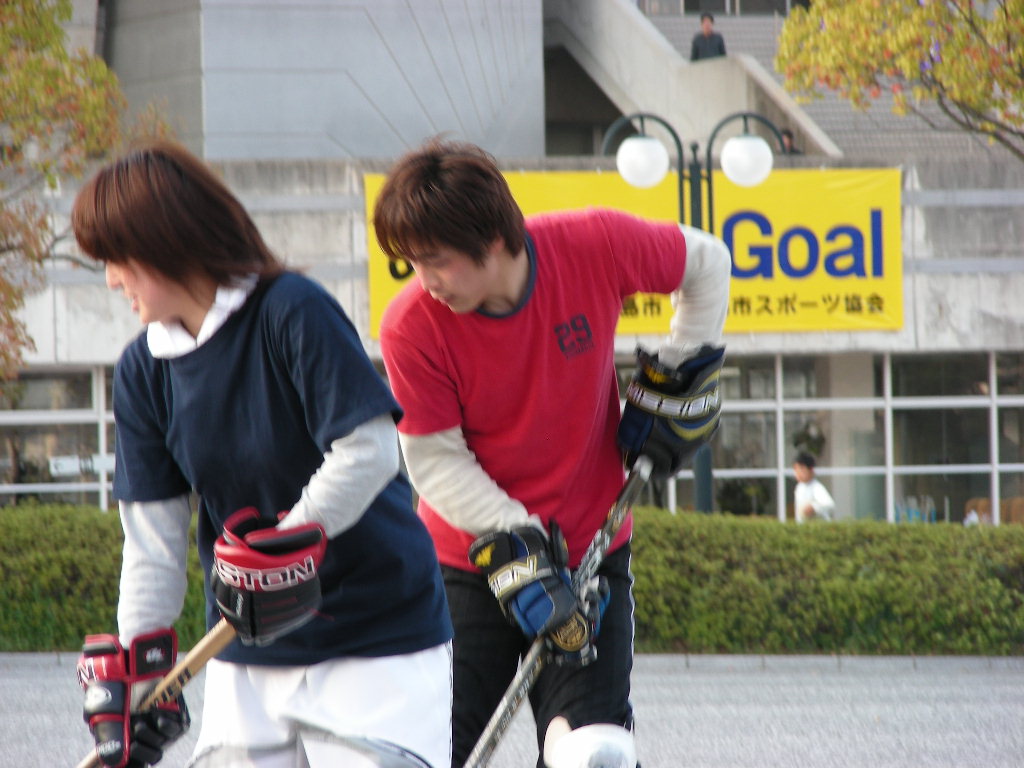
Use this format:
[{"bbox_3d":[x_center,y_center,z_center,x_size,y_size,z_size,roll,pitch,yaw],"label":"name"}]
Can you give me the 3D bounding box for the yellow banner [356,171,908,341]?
[{"bbox_3d":[1.341,-1.408,73.000,6.070,1.770,0.050,-1,-1,-18],"label":"yellow banner"}]

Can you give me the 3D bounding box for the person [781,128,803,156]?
[{"bbox_3d":[3.235,-2.121,78.984,0.470,1.680,0.320,-2,-1,34],"label":"person"}]

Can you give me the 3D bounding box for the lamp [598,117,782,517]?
[{"bbox_3d":[1.500,-0.032,54.000,1.470,4.280,0.420,-1,-1,-10],"label":"lamp"}]

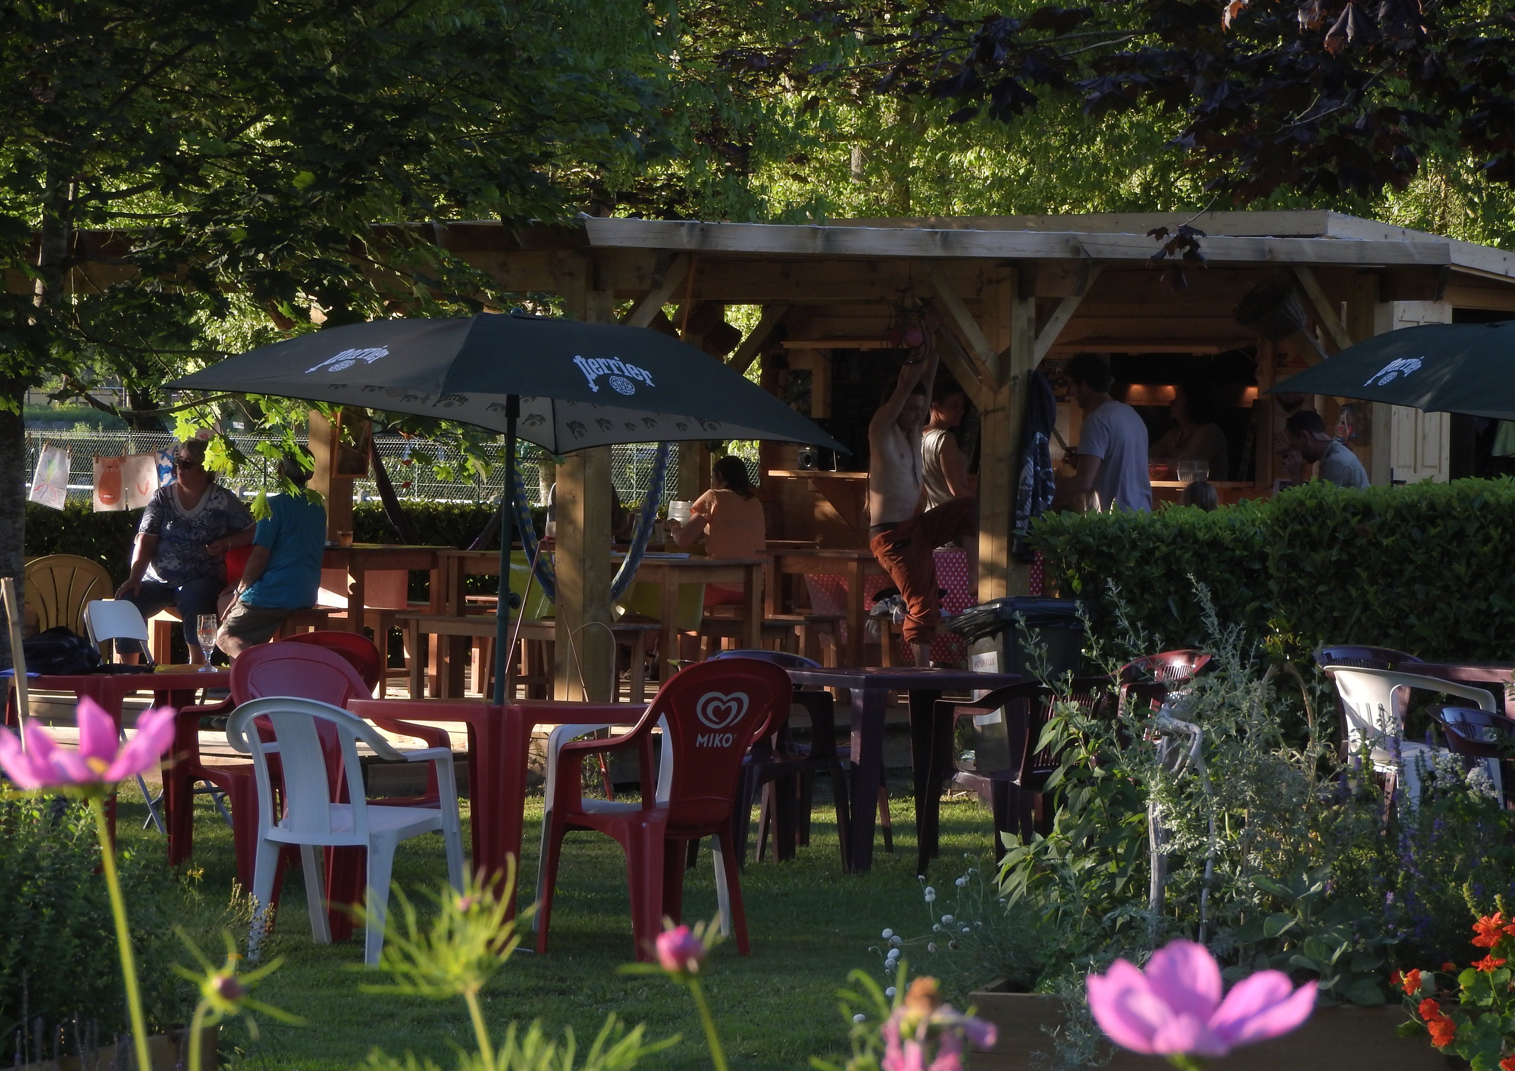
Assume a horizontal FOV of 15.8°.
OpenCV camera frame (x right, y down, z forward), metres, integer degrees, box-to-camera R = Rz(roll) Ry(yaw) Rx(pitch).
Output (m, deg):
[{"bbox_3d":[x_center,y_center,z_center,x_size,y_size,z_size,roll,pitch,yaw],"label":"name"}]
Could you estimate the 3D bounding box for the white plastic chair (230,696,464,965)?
[{"bbox_3d":[-1.185,0.850,15.850,0.570,0.780,0.560,0,0,31],"label":"white plastic chair"}]

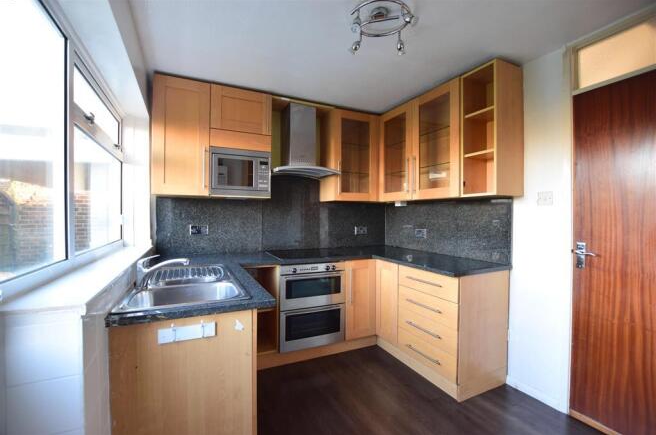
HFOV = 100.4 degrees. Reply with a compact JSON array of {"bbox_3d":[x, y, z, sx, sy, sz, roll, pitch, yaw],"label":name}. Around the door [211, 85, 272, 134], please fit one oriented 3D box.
[{"bbox_3d":[-0.747,-0.923,2.383,0.509,0.368,0.022,0,0,-25],"label":"door"}]

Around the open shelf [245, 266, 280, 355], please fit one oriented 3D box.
[{"bbox_3d":[-0.635,0.757,2.428,0.287,0.717,0.563,0,0,-25],"label":"open shelf"}]

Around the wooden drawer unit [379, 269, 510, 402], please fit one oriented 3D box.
[{"bbox_3d":[0.987,0.842,2.239,0.566,0.866,0.601,0,0,-28],"label":"wooden drawer unit"}]

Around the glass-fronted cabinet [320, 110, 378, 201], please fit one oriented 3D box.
[{"bbox_3d":[0.258,-0.633,3.006,0.546,0.934,0.311,0,0,-25],"label":"glass-fronted cabinet"}]

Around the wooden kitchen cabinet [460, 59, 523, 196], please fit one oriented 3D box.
[{"bbox_3d":[1.224,-0.627,2.062,0.307,0.934,0.276,0,0,-28],"label":"wooden kitchen cabinet"}]

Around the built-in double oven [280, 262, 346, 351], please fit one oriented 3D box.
[{"bbox_3d":[-0.231,0.760,2.614,0.603,0.717,0.563,0,0,-25],"label":"built-in double oven"}]

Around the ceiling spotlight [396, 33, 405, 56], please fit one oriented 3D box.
[{"bbox_3d":[0.432,-1.031,1.628,0.043,0.121,0.043,0,0,0],"label":"ceiling spotlight"}]

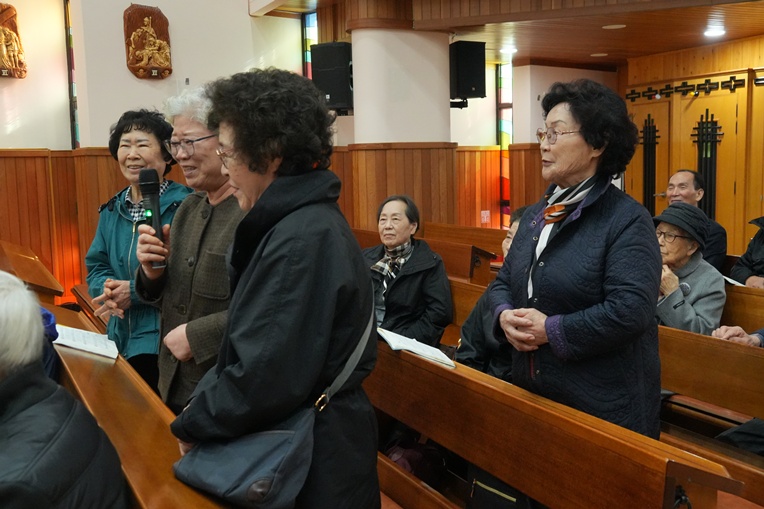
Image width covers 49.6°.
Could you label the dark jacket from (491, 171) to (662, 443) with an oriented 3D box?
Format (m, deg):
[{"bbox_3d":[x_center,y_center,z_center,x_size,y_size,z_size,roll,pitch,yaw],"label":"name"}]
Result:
[{"bbox_3d":[0.494,0.190,2.090,0.360,0.770,0.480,-4,7,-23],"label":"dark jacket"}]

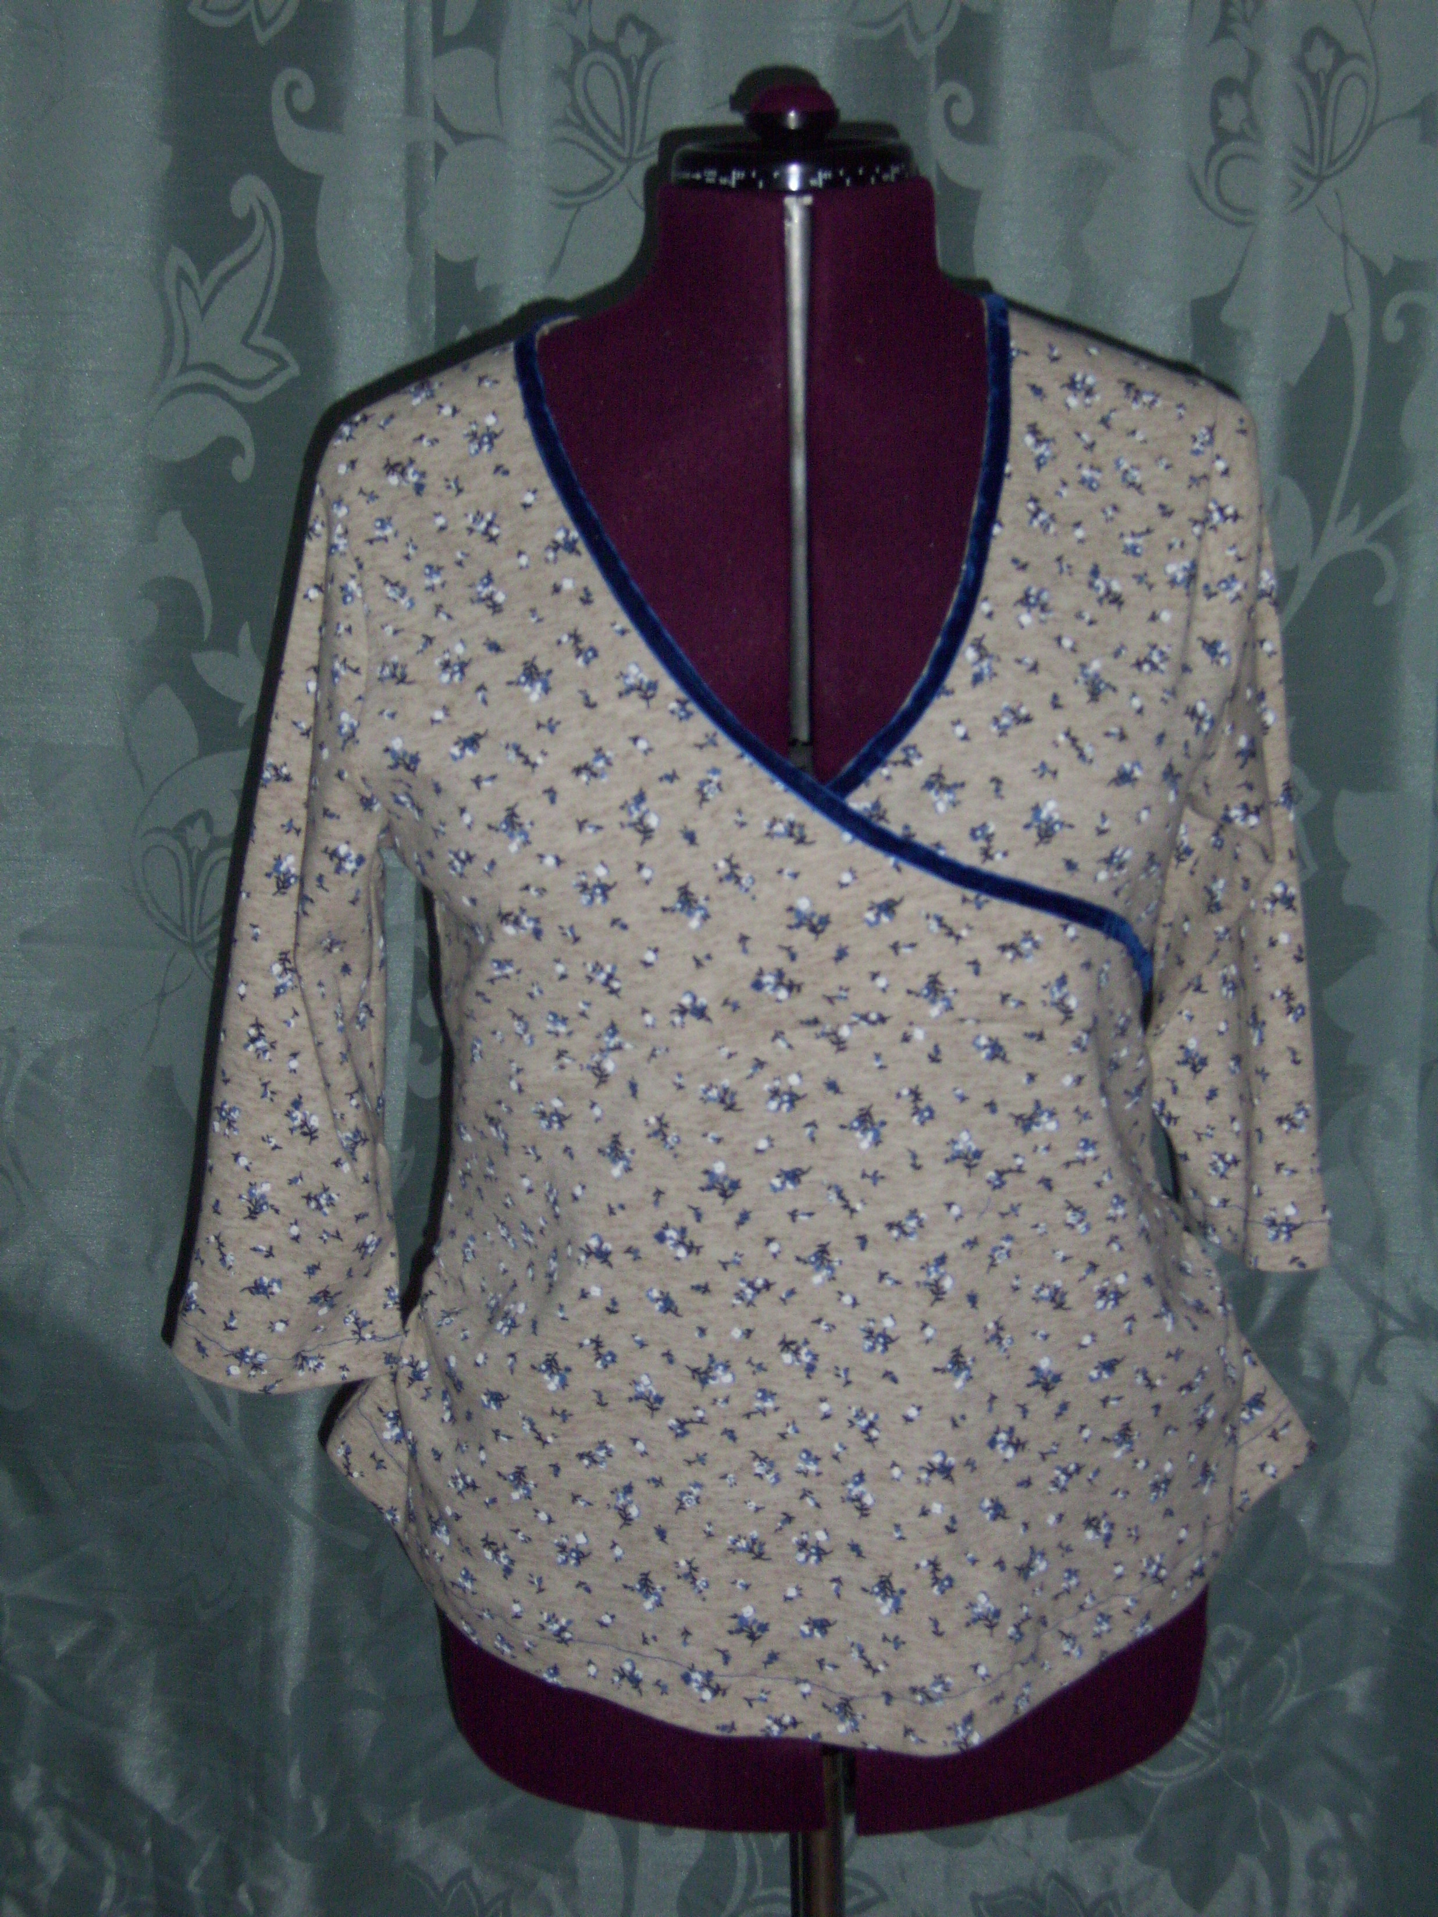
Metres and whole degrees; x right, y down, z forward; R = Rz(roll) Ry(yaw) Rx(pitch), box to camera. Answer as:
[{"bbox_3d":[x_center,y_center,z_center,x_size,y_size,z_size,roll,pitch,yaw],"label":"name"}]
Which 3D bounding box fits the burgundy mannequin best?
[{"bbox_3d":[0.042,-0.003,1.705,0.380,0.780,0.265,-2,17,-2],"label":"burgundy mannequin"}]

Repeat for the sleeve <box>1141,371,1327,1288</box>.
[{"bbox_3d":[0.244,-0.053,1.735,0.100,0.440,0.140,-2,17,-2],"label":"sleeve"}]

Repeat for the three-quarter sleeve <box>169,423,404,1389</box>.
[{"bbox_3d":[-0.199,-0.022,1.705,0.118,0.460,0.125,-2,17,-2],"label":"three-quarter sleeve"}]

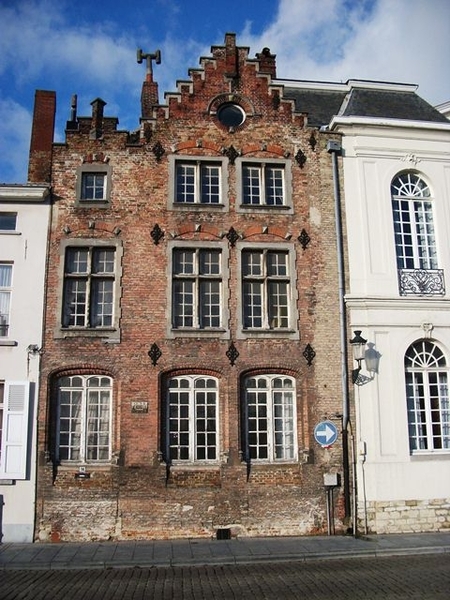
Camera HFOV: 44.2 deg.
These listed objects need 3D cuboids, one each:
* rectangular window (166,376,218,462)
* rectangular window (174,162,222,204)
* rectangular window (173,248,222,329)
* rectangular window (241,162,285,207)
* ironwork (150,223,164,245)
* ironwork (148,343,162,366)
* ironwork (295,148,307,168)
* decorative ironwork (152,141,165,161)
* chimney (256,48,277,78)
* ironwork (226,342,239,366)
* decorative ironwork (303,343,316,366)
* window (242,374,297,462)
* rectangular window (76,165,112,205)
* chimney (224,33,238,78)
[{"bbox_3d":[-0.783,2.857,13.302,1.241,2.052,0.150,1,-11,-7],"label":"rectangular window"},{"bbox_3d":[-0.704,-3.026,14.289,1.166,1.099,0.160,1,-10,-4],"label":"rectangular window"},{"bbox_3d":[-0.687,-0.275,13.768,1.236,2.021,0.160,1,-11,-7],"label":"rectangular window"},{"bbox_3d":[1.001,-2.994,14.522,1.126,1.219,0.160,1,-11,-7],"label":"rectangular window"},{"bbox_3d":[-1.684,-1.660,13.844,0.332,0.544,0.060,1,-10,-4],"label":"ironwork"},{"bbox_3d":[-1.616,1.278,12.910,0.323,0.541,0.060,1,-11,-5],"label":"ironwork"},{"bbox_3d":[1.935,-3.596,14.173,0.312,0.546,0.060,1,-11,-5],"label":"ironwork"},{"bbox_3d":[-1.689,-3.781,14.196,0.329,0.563,0.060,1,-11,-7],"label":"decorative ironwork"},{"bbox_3d":[1.387,-8.018,19.387,0.666,1.341,0.650,1,-11,-7],"label":"chimney"},{"bbox_3d":[0.182,1.322,13.458,0.286,0.575,0.060,1,-10,-4],"label":"ironwork"},{"bbox_3d":[2.014,1.311,13.241,0.332,0.555,0.060,1,-11,-5],"label":"decorative ironwork"},{"bbox_3d":[1.072,2.863,13.487,1.276,2.077,0.150,1,-10,-4],"label":"window"},{"bbox_3d":[-3.199,-2.797,13.625,0.820,1.060,0.160,1,-11,-5],"label":"rectangular window"},{"bbox_3d":[0.171,-6.516,14.792,0.347,1.106,0.340,1,-10,-4],"label":"chimney"}]

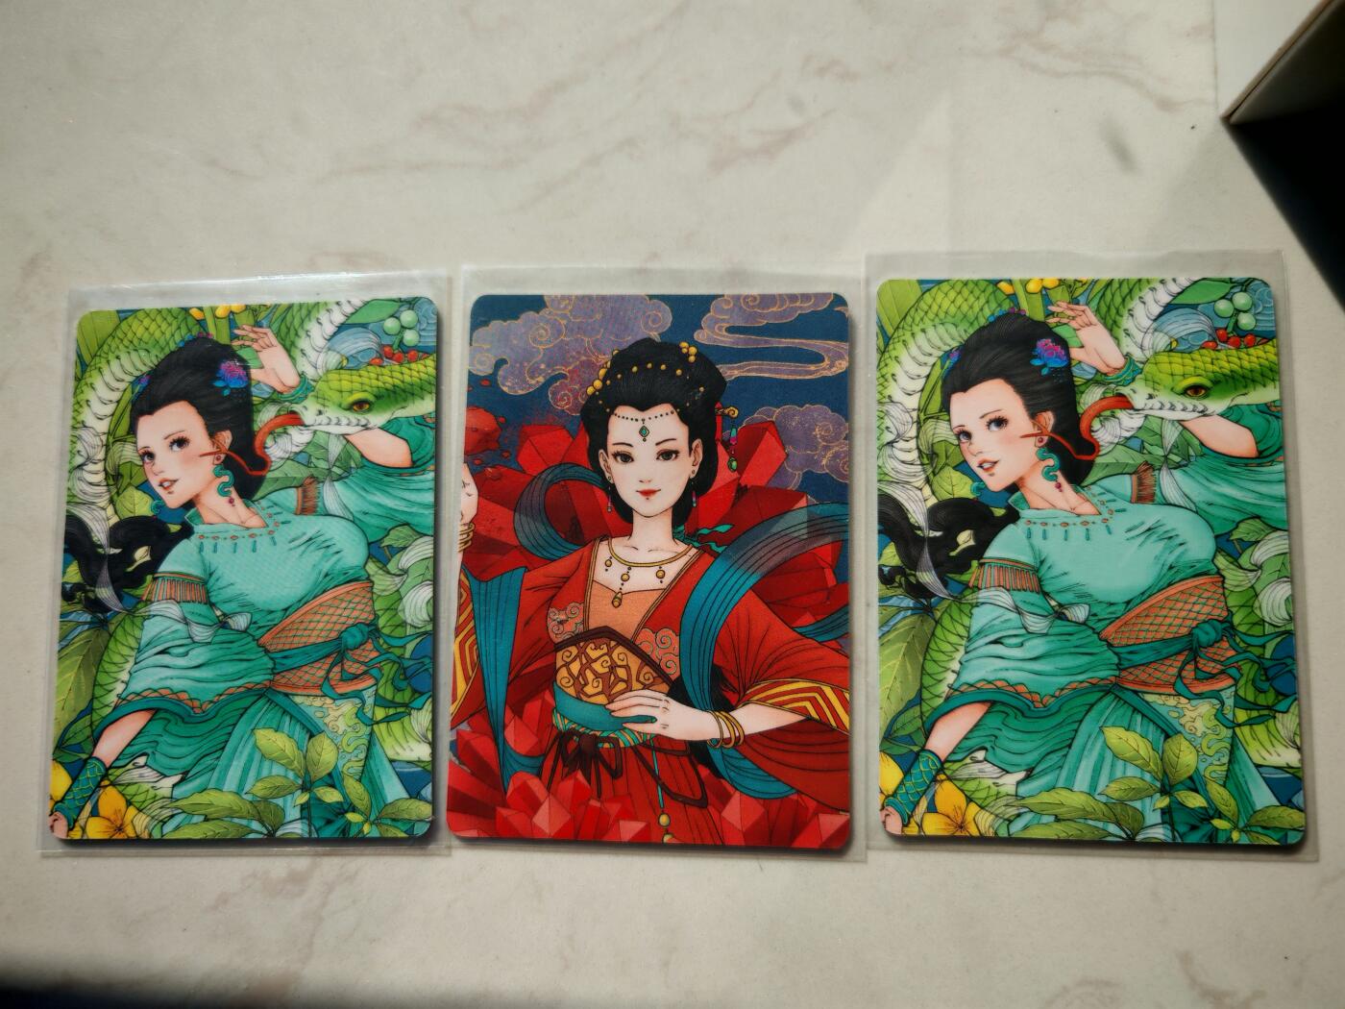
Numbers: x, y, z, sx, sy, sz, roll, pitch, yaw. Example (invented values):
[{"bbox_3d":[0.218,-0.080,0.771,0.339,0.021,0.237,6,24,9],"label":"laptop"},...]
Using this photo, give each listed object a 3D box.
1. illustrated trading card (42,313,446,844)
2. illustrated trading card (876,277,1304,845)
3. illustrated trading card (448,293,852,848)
[{"bbox_3d":[-0.070,0.010,0.173,0.063,0.001,0.088,-2,82,4],"label":"illustrated trading card"},{"bbox_3d":[0.064,0.007,0.165,0.063,0.001,0.088,1,83,4],"label":"illustrated trading card"},{"bbox_3d":[-0.003,0.009,0.169,0.063,0.001,0.088,1,83,4],"label":"illustrated trading card"}]

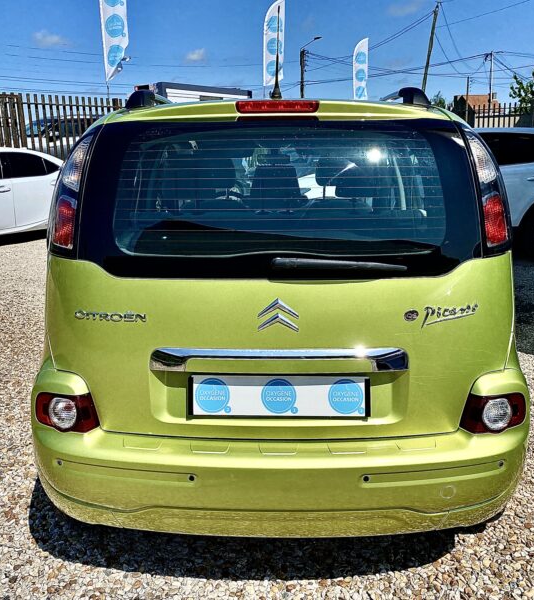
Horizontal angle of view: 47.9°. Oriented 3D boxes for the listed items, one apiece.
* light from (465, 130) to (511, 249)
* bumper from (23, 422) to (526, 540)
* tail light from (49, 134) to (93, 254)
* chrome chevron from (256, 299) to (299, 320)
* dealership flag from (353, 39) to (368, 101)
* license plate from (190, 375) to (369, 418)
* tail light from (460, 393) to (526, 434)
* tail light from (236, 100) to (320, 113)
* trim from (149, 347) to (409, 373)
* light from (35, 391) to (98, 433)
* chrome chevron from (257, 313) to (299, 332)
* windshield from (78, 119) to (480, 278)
[{"bbox_3d":[0.675,-0.337,1.830,0.150,0.350,0.170,-3,15,-9],"label":"light"},{"bbox_3d":[0.046,0.526,1.952,1.660,0.320,0.400,0,14,1],"label":"bumper"},{"bbox_3d":[-0.606,-0.323,1.852,0.120,0.370,0.155,3,4,12],"label":"tail light"},{"bbox_3d":[0.033,0.025,1.715,0.118,0.059,0.014,0,1,1],"label":"chrome chevron"},{"bbox_3d":[3.557,-8.556,22.500,0.650,2.350,0.060,1,14,8],"label":"dealership flag"},{"bbox_3d":[0.037,0.283,1.760,0.525,0.125,0.020,0,9,1],"label":"license plate"},{"bbox_3d":[0.705,0.350,1.891,0.220,0.118,0.085,-3,14,-12],"label":"tail light"},{"bbox_3d":[0.032,-0.560,1.741,0.242,0.036,0.040,0,14,0],"label":"tail light"},{"bbox_3d":[0.035,0.167,1.690,0.730,0.065,0.050,0,14,1],"label":"trim"},{"bbox_3d":[-0.625,0.350,1.891,0.220,0.118,0.085,3,14,12],"label":"light"},{"bbox_3d":[0.033,0.065,1.710,0.118,0.056,0.014,0,1,1],"label":"chrome chevron"},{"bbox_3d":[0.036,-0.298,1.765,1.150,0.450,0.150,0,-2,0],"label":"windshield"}]

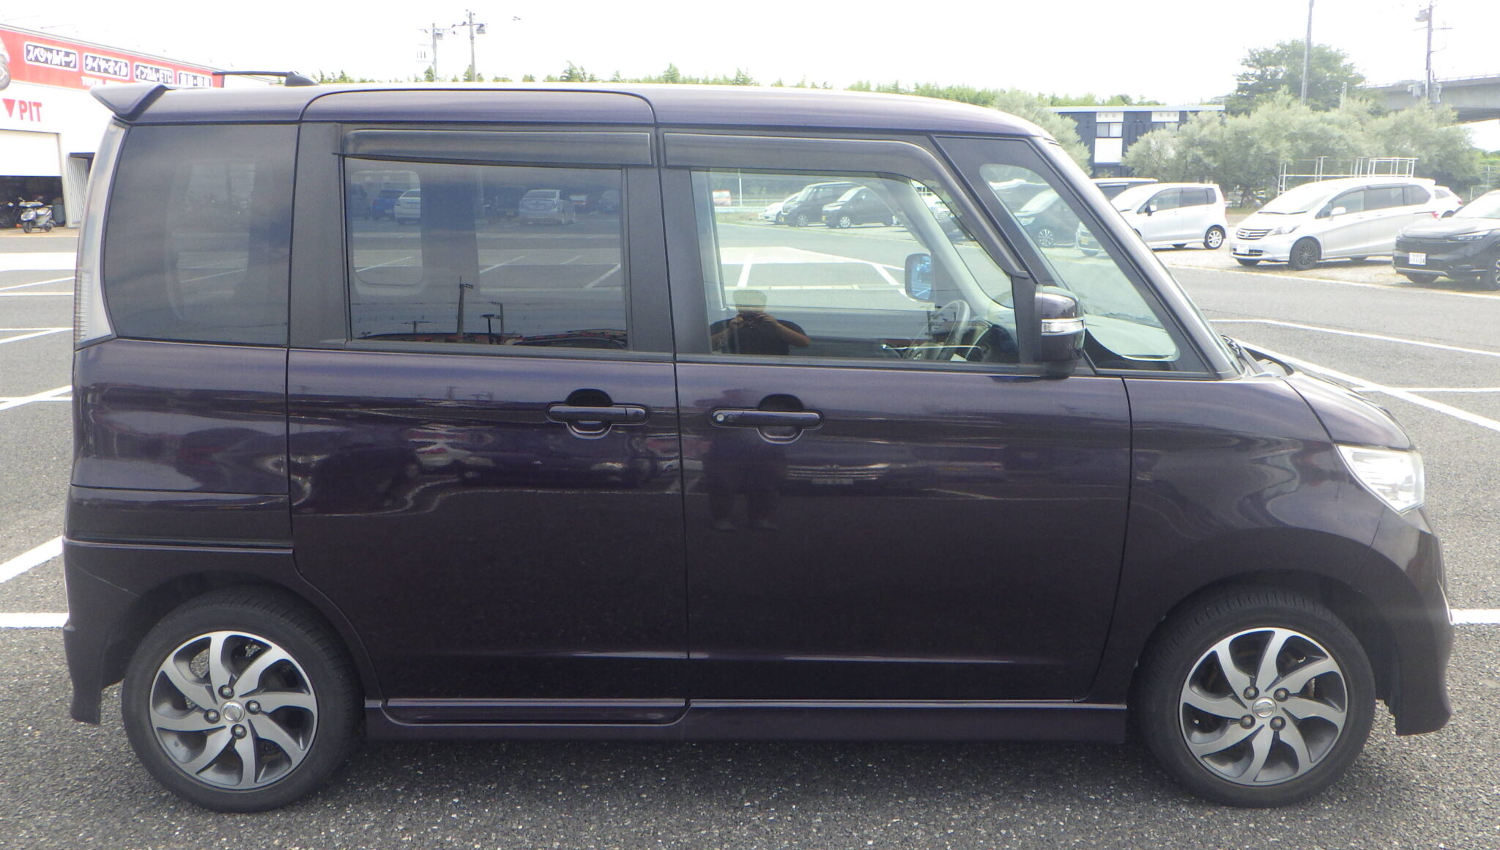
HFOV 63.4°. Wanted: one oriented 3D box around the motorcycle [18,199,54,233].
[{"bbox_3d":[-22.689,-6.650,38.638,0.710,1.140,1.760,0,11,-1],"label":"motorcycle"}]

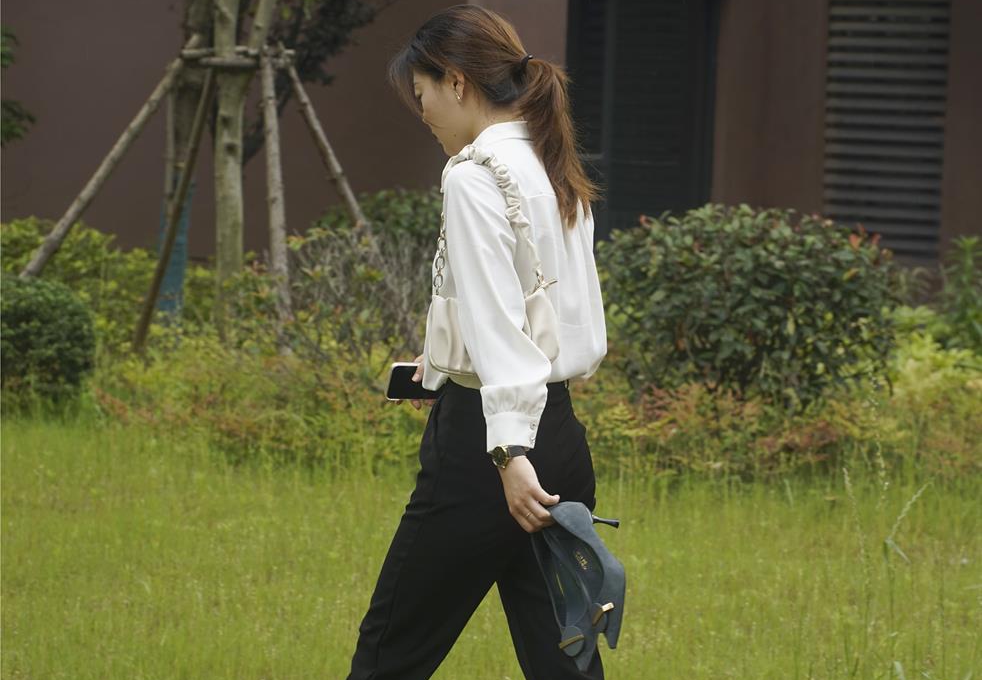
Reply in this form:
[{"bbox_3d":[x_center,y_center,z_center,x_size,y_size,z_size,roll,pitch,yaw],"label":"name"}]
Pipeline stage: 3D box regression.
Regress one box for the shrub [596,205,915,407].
[{"bbox_3d":[1.136,-0.112,15.100,1.350,0.960,1.280,2,4,0],"label":"shrub"}]

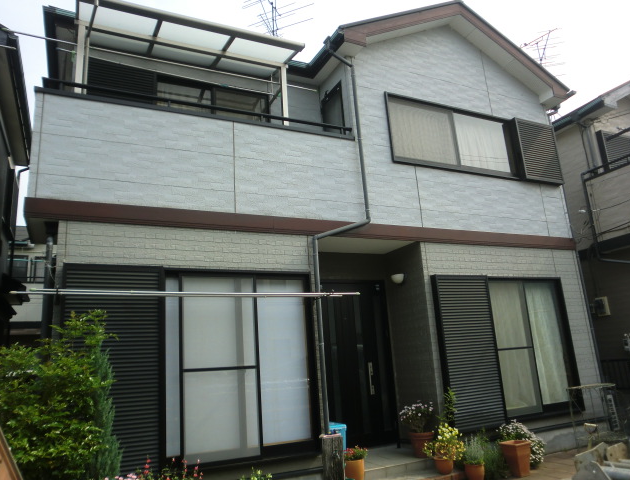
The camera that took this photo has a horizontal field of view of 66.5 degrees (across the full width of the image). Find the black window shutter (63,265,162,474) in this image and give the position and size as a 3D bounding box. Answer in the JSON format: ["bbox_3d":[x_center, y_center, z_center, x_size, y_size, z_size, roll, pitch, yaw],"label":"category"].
[{"bbox_3d":[-1.969,1.277,4.674,0.923,2.066,0.120,3,-15,-27],"label":"black window shutter"}]

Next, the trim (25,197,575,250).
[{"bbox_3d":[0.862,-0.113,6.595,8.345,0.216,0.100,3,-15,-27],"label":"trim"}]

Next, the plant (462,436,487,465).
[{"bbox_3d":[1.883,2.506,5.728,0.270,0.310,0.260,-7,-14,15],"label":"plant"}]

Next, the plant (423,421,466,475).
[{"bbox_3d":[1.537,2.479,5.743,0.470,0.560,0.420,-6,-14,12],"label":"plant"}]

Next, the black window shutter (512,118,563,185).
[{"bbox_3d":[3.966,-1.549,8.559,1.013,1.123,0.125,3,-15,-27],"label":"black window shutter"}]

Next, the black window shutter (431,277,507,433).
[{"bbox_3d":[2.179,1.540,6.802,0.963,2.066,0.120,3,-15,-27],"label":"black window shutter"}]

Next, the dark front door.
[{"bbox_3d":[0.623,1.791,7.048,1.200,2.400,0.110,3,-15,-25],"label":"dark front door"}]

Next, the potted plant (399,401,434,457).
[{"bbox_3d":[1.361,2.525,6.440,0.431,0.712,0.421,3,-15,-27],"label":"potted plant"}]

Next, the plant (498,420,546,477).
[{"bbox_3d":[2.651,2.652,6.176,0.570,0.640,0.480,-9,-15,20],"label":"plant"}]

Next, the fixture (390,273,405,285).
[{"bbox_3d":[1.234,0.597,7.280,0.130,0.140,0.241,3,-15,-27],"label":"fixture"}]

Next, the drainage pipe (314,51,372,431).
[{"bbox_3d":[0.398,-0.123,6.337,0.880,5.800,0.170,3,-15,-25],"label":"drainage pipe"}]

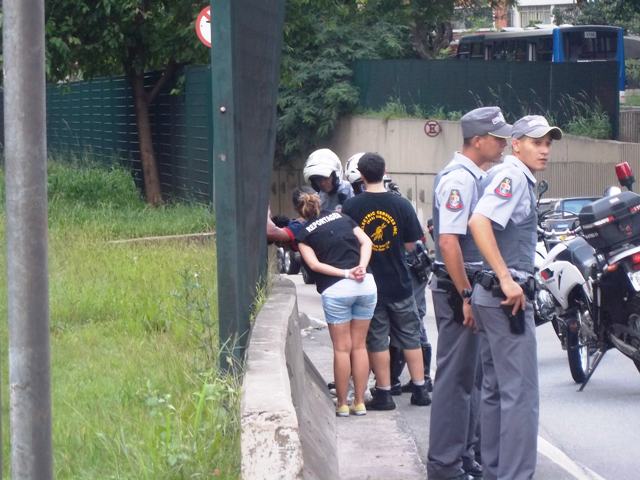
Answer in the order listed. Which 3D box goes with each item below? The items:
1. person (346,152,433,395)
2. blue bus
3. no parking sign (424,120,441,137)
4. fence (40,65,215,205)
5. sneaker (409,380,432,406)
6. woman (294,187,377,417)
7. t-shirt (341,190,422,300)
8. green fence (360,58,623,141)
[{"bbox_3d":[0.506,0.250,19.000,0.620,1.790,0.620,0,3,6],"label":"person"},{"bbox_3d":[7.750,-5.950,93.300,2.500,3.200,11.800,-1,3,-13],"label":"blue bus"},{"bbox_3d":[3.434,-3.403,79.000,0.500,0.500,0.030,0,3,5],"label":"no parking sign"},{"bbox_3d":[-5.450,-2.800,65.000,0.150,2.550,35.000,-1,3,-11],"label":"fence"},{"bbox_3d":[0.705,1.068,17.900,0.115,0.145,0.295,1,3,14],"label":"sneaker"},{"bbox_3d":[0.106,0.409,17.200,0.500,1.500,0.480,-1,3,-13],"label":"woman"},{"bbox_3d":[0.435,0.051,17.750,0.560,0.750,0.320,0,3,-5],"label":"t-shirt"},{"bbox_3d":[5.082,-4.319,79.000,8.300,2.400,0.150,0,3,7],"label":"green fence"}]

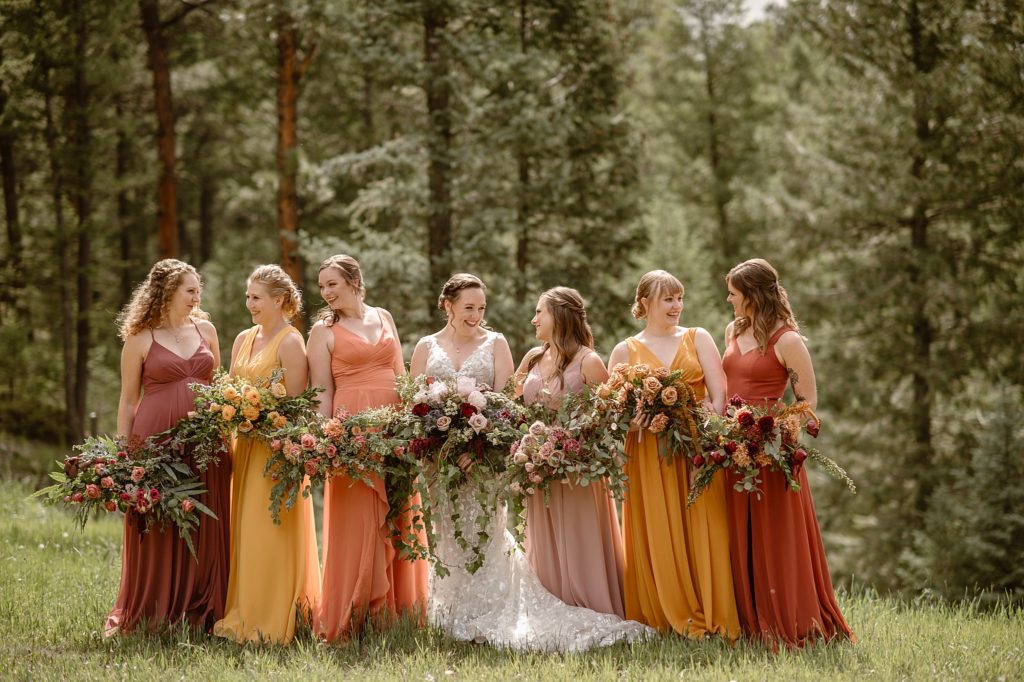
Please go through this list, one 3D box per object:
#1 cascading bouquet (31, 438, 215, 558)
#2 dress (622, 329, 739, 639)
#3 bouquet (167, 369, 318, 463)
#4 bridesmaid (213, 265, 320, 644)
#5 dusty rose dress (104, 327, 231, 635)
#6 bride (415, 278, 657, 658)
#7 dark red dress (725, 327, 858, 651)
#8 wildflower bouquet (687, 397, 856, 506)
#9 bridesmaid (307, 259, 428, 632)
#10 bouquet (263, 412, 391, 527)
[{"bbox_3d":[-1.688,0.676,10.500,0.770,0.511,0.420,0,1,-12],"label":"cascading bouquet"},{"bbox_3d":[0.746,0.640,10.700,0.510,1.390,0.490,0,1,-8],"label":"dress"},{"bbox_3d":[-1.160,0.321,10.400,0.640,0.396,0.380,0,1,-5],"label":"bouquet"},{"bbox_3d":[-1.082,0.507,10.650,0.490,1.688,0.480,0,1,32],"label":"bridesmaid"},{"bbox_3d":[-1.532,0.625,10.750,0.530,1.361,0.440,0,1,-25],"label":"dusty rose dress"},{"bbox_3d":[0.080,0.523,10.400,1.020,1.635,0.680,0,1,-2],"label":"bride"},{"bbox_3d":[1.213,0.645,10.600,0.560,1.434,0.500,0,1,35],"label":"dark red dress"},{"bbox_3d":[1.095,0.466,10.200,0.700,0.455,0.400,0,1,15],"label":"wildflower bouquet"},{"bbox_3d":[-0.626,0.465,10.550,0.520,1.685,0.440,0,1,-17],"label":"bridesmaid"},{"bbox_3d":[-0.798,0.540,10.400,0.540,0.499,0.370,0,1,-8],"label":"bouquet"}]

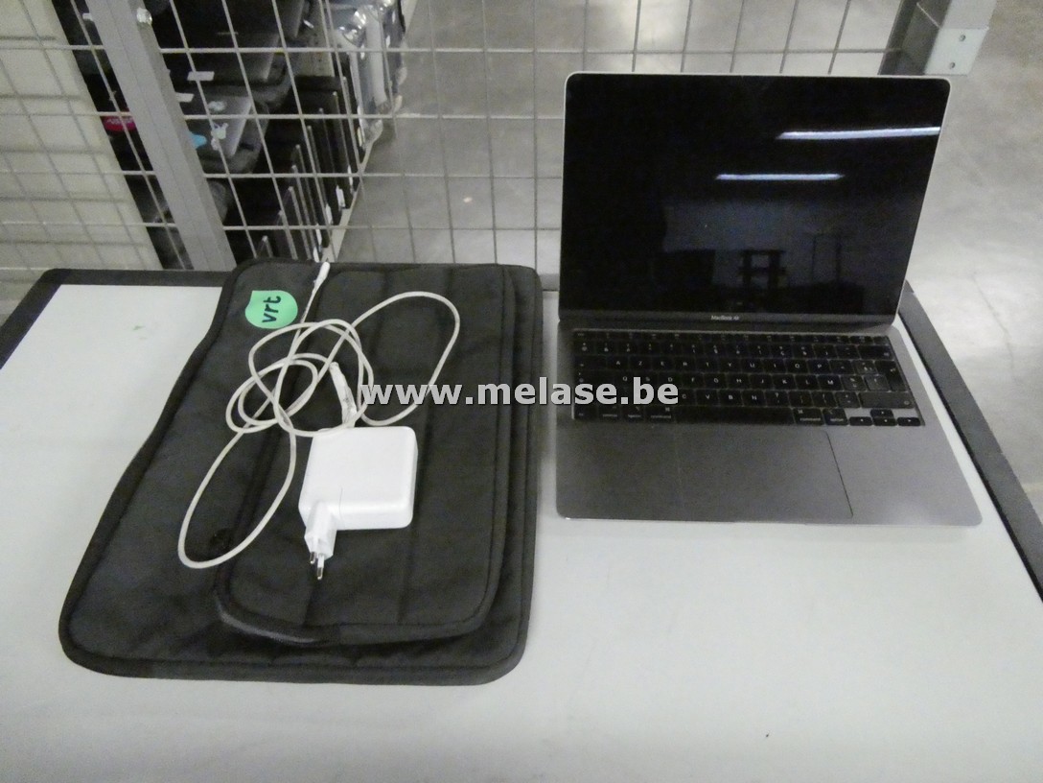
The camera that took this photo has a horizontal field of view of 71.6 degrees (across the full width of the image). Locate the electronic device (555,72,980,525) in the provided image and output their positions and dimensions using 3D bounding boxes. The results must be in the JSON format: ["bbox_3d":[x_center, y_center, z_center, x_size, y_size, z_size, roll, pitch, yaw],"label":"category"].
[{"bbox_3d":[0.183,-0.078,0.548,0.304,0.200,0.296,1,47,1],"label":"electronic device"}]

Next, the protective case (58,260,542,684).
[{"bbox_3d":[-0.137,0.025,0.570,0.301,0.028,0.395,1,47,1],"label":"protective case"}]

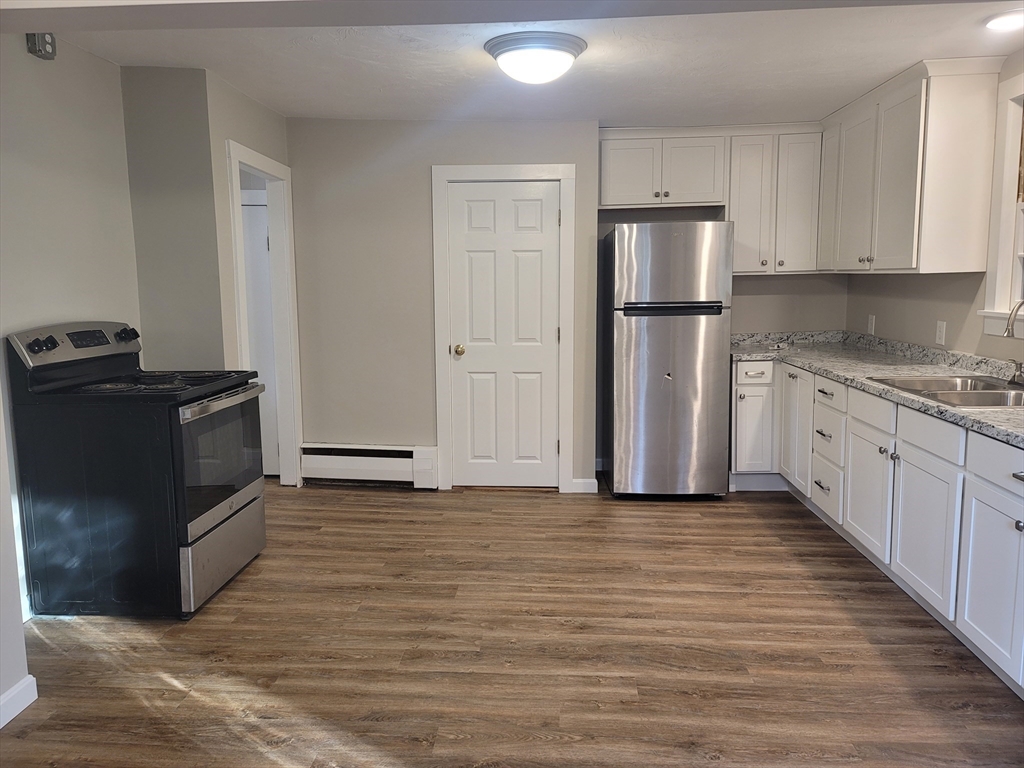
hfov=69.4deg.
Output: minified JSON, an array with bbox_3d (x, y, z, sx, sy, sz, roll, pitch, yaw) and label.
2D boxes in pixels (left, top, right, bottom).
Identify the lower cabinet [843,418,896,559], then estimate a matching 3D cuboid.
[{"bbox_3d":[1.937,0.478,3.395,0.598,0.545,0.528,0,7,4],"label":"lower cabinet"}]

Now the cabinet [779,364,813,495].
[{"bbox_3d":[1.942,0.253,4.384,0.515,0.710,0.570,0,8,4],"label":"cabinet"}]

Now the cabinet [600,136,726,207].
[{"bbox_3d":[1.011,-1.419,5.057,0.835,0.465,0.330,0,7,4],"label":"cabinet"}]

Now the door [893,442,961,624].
[{"bbox_3d":[1.611,0.543,2.867,0.040,0.550,0.500,0,8,4],"label":"door"}]

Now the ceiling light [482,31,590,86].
[{"bbox_3d":[0.102,-1.363,3.185,0.440,0.160,0.440,0,7,4],"label":"ceiling light"}]

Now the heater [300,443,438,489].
[{"bbox_3d":[-0.955,0.562,4.994,0.923,0.295,0.075,0,7,4],"label":"heater"}]

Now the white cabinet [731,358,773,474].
[{"bbox_3d":[1.587,0.186,5.078,0.265,0.735,0.610,0,7,4],"label":"white cabinet"}]

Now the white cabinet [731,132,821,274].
[{"bbox_3d":[1.739,-1.197,5.037,0.590,0.915,0.330,0,7,4],"label":"white cabinet"}]

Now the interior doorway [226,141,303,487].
[{"bbox_3d":[-1.522,-0.294,4.555,0.135,2.160,0.903,0,7,4],"label":"interior doorway"}]

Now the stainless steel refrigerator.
[{"bbox_3d":[1.022,-0.163,4.974,0.730,1.735,0.730,0,7,4],"label":"stainless steel refrigerator"}]

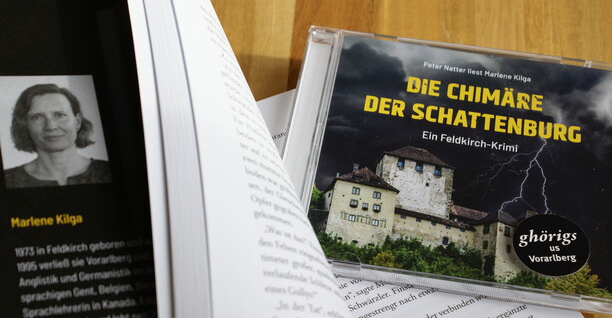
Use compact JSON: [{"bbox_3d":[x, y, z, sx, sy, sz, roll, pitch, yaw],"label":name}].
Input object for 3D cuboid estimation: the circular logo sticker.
[{"bbox_3d":[0.096,0.033,0.446,0.030,0.001,0.030,-2,51,-2],"label":"circular logo sticker"}]

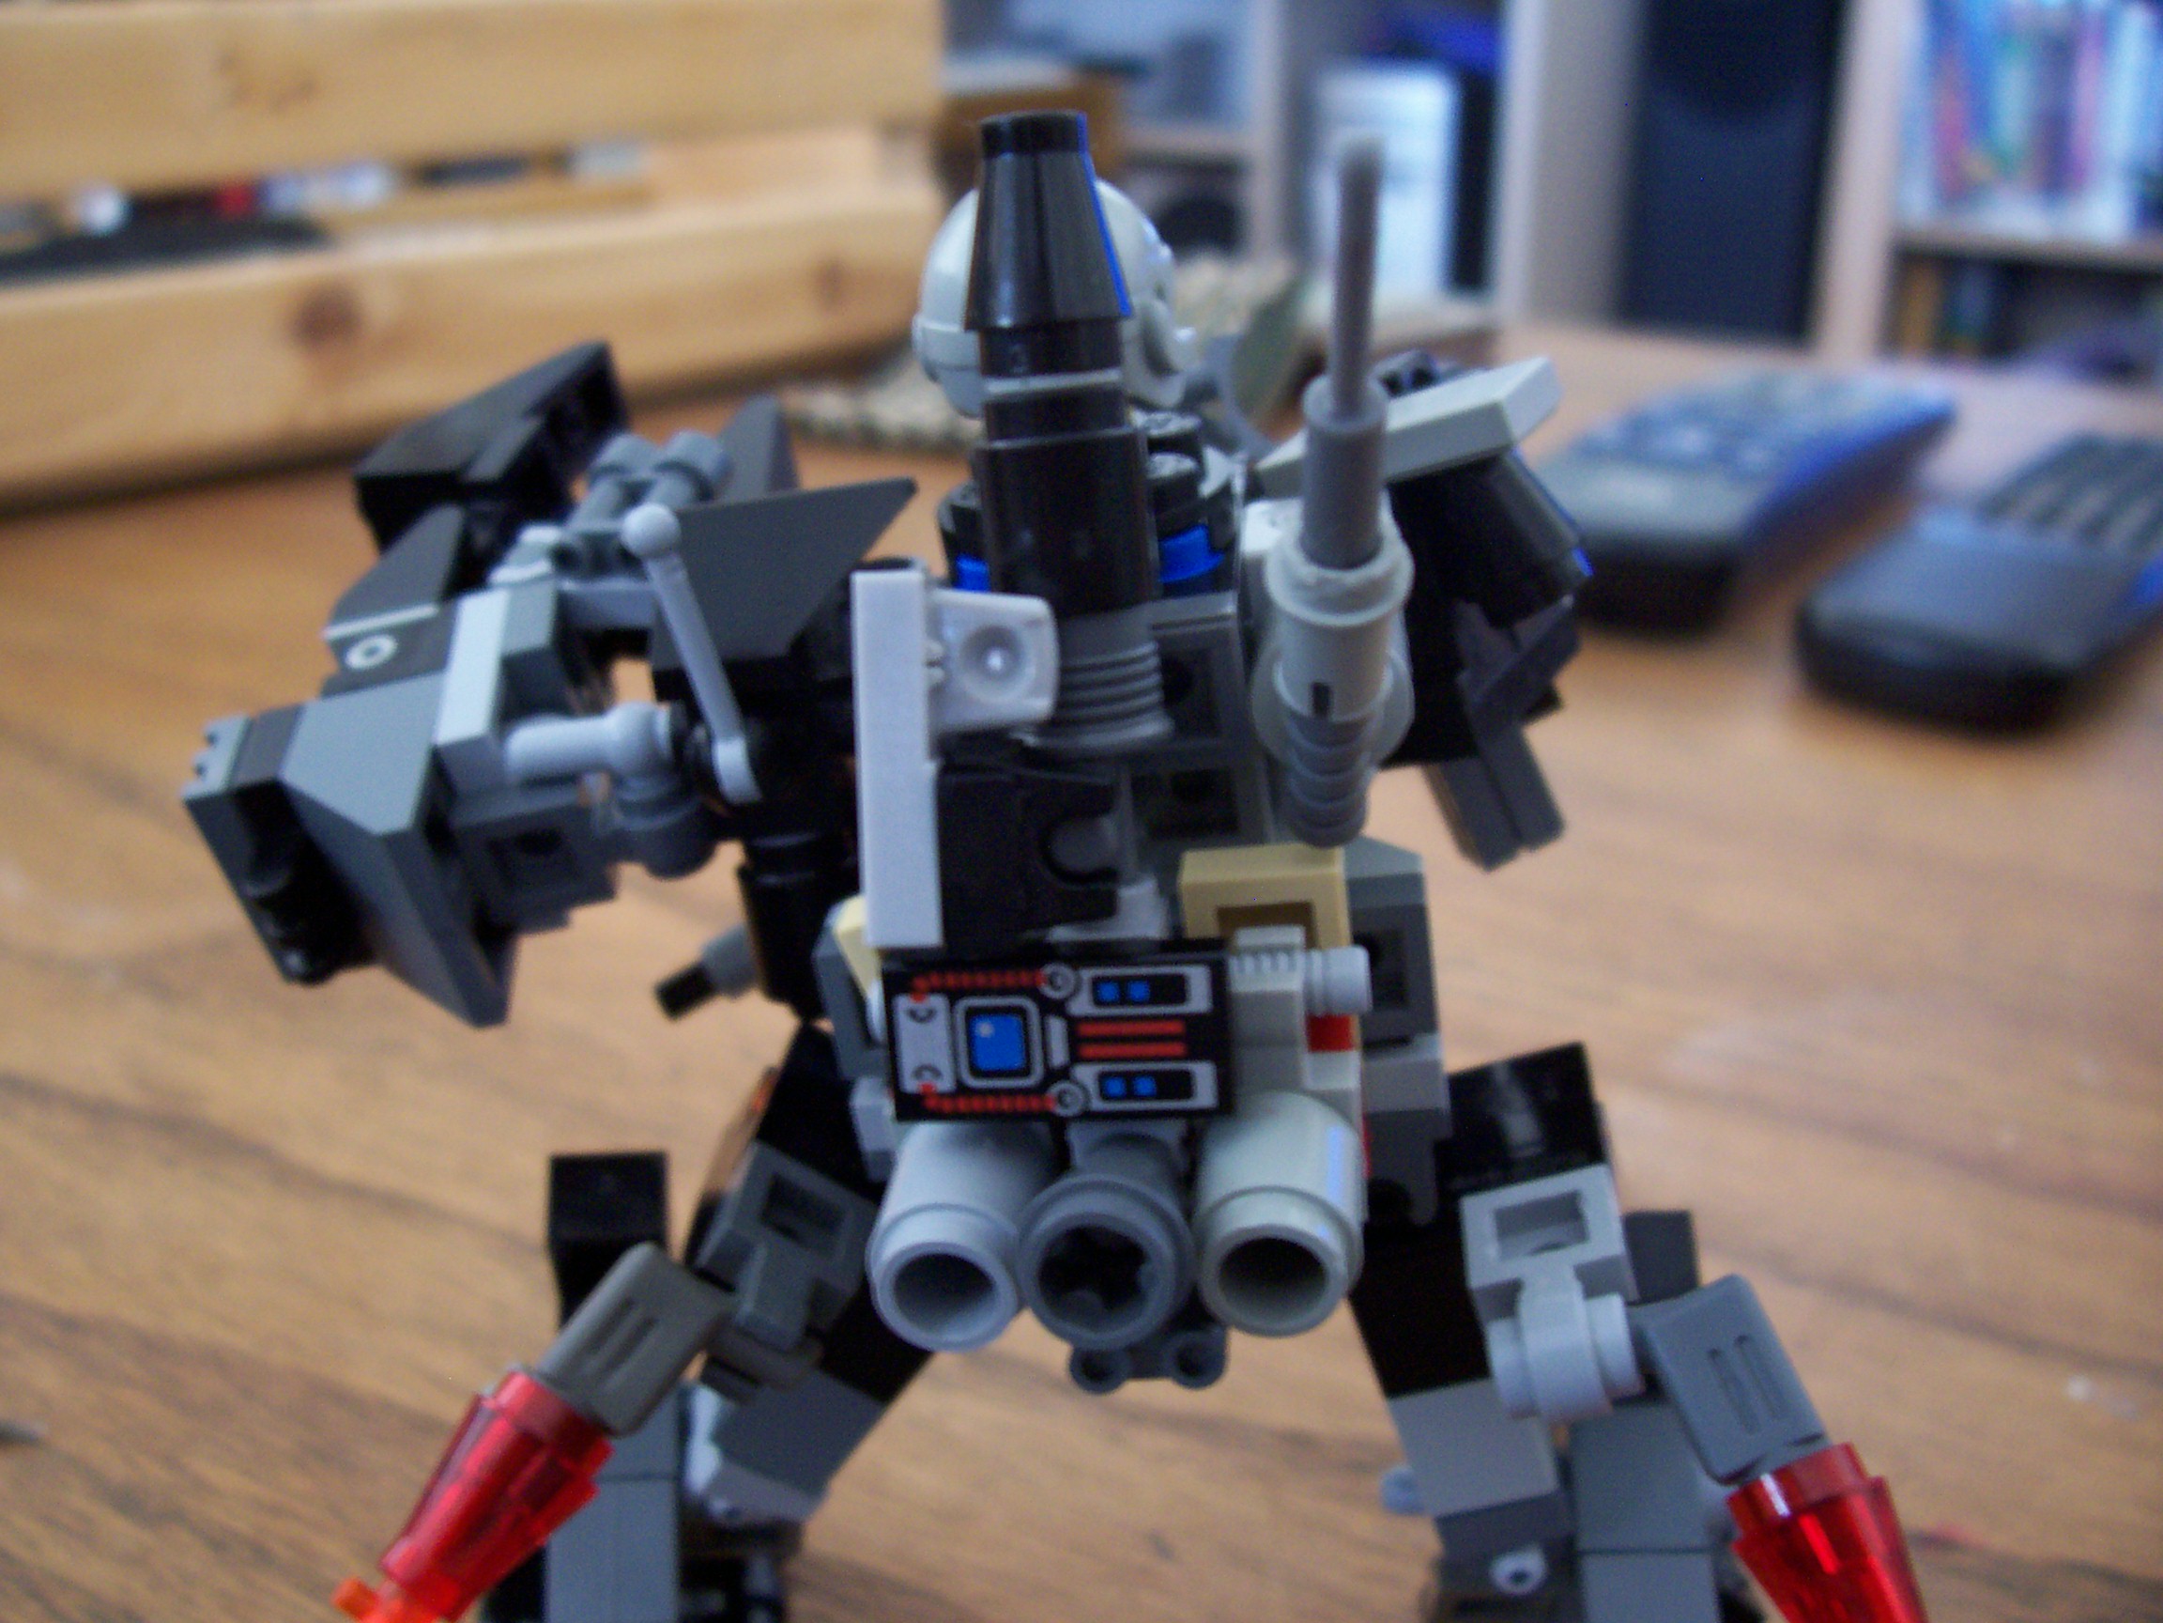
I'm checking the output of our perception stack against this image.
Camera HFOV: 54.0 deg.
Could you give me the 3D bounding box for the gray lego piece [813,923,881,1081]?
[{"bbox_3d":[-0.009,0.009,0.118,0.008,0.008,0.009,-6,27,9],"label":"gray lego piece"}]

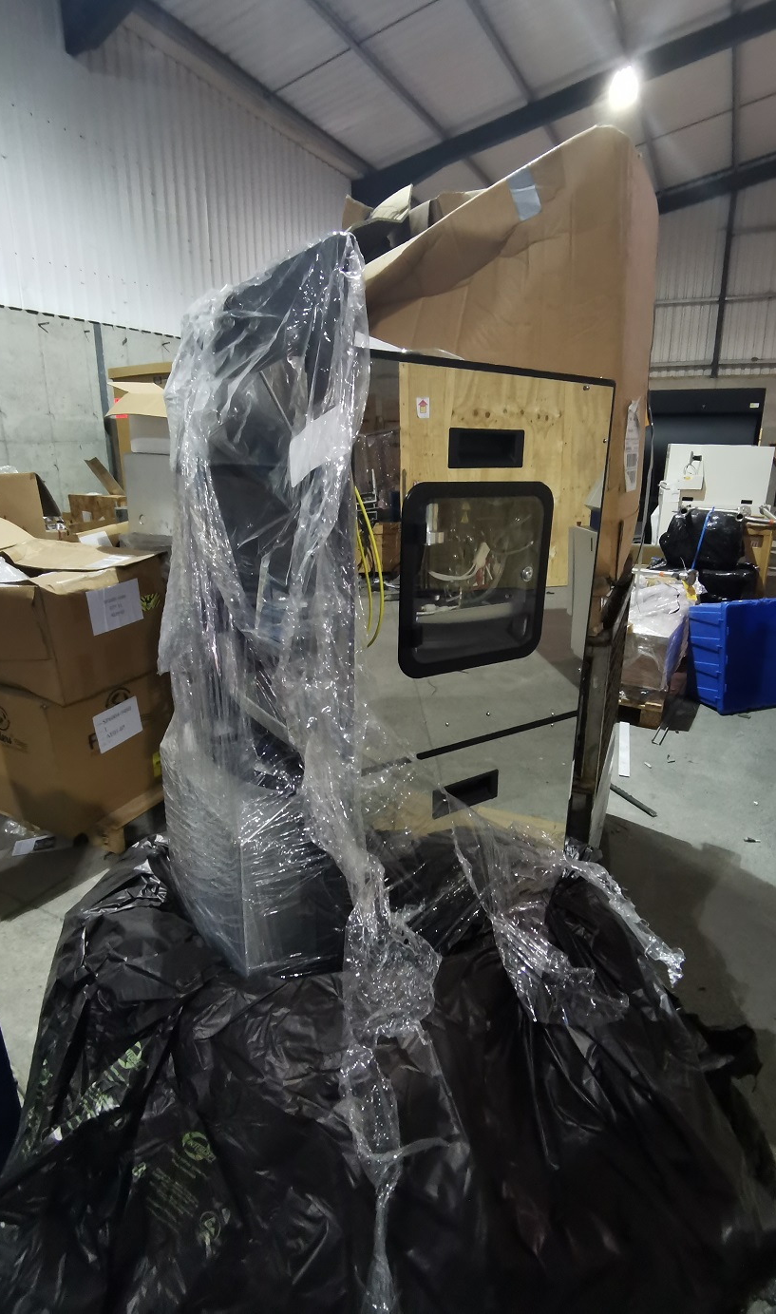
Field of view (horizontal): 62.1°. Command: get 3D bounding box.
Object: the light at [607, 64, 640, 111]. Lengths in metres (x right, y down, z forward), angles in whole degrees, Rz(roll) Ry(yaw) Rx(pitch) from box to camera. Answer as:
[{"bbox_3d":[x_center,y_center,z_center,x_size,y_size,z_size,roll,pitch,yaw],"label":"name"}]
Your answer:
[{"bbox_3d":[3.362,-8.124,9.210,0.420,0.380,0.420,9,20,26],"label":"light"}]

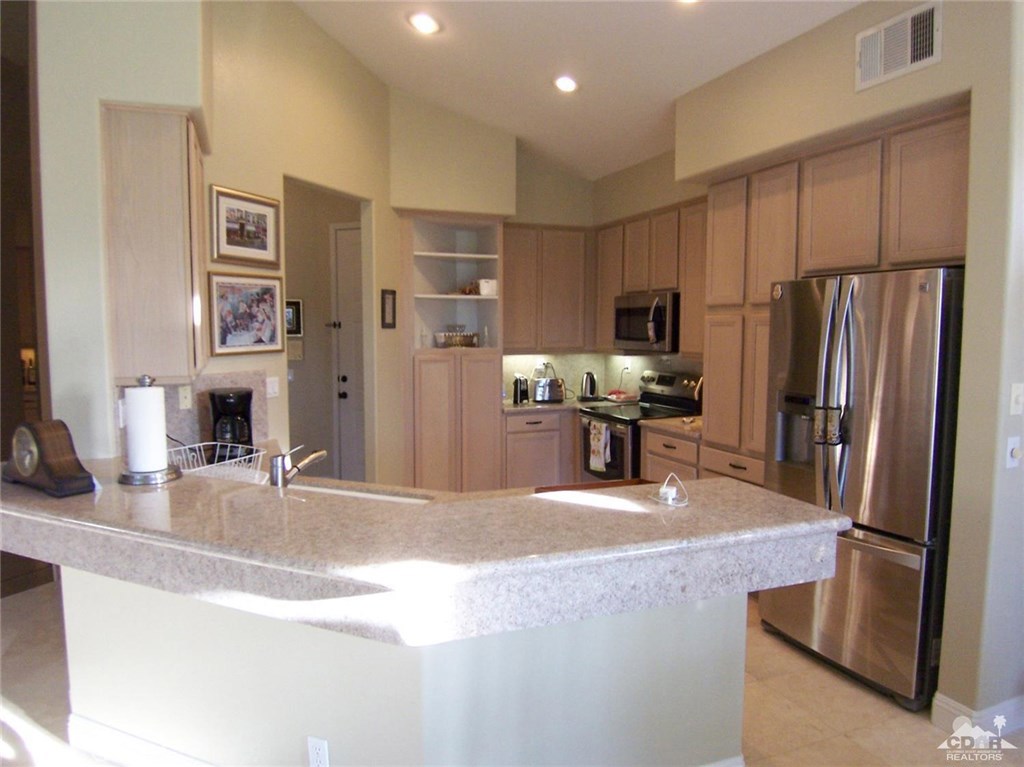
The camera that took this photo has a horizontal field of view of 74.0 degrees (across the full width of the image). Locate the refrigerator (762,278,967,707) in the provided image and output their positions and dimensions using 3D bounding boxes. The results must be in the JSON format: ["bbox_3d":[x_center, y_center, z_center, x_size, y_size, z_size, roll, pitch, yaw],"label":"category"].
[{"bbox_3d":[1.806,0.402,3.226,0.844,1.778,0.883,-2,5,-23],"label":"refrigerator"}]

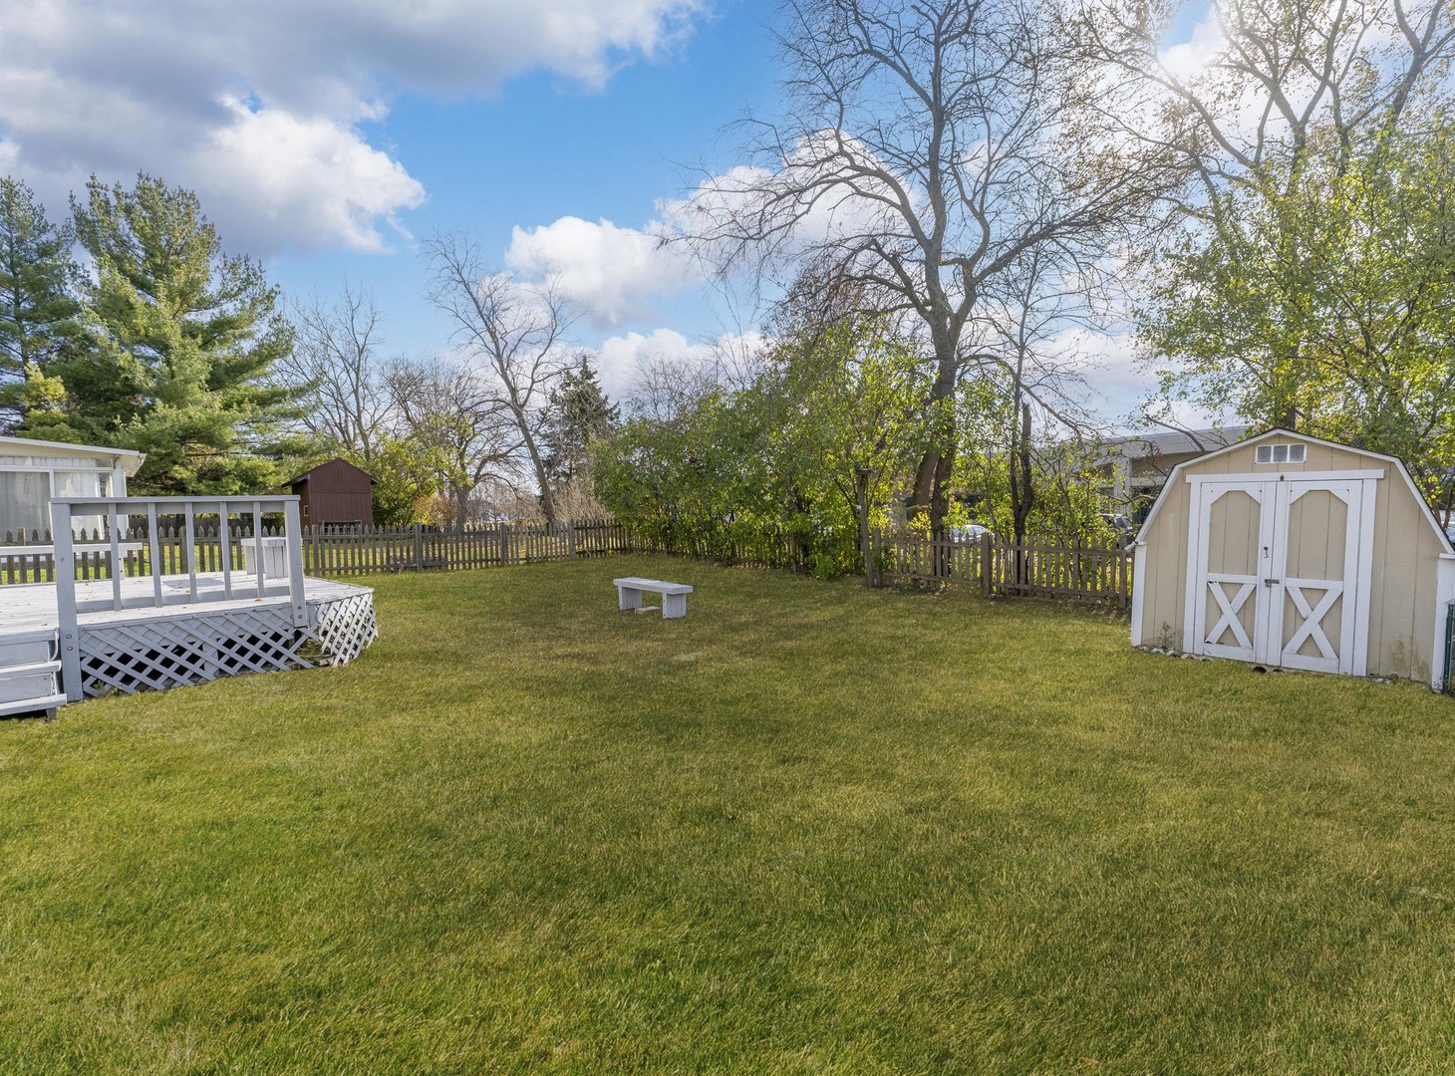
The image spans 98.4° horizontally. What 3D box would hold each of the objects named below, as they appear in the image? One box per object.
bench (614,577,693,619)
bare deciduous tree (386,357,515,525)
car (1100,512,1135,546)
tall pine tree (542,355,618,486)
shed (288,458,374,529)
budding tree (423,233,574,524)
[{"bbox_3d":[-1.123,0.896,9.382,0.385,0.460,1.430,-4,5,-44],"label":"bench"},{"bbox_3d":[-13.684,-4.462,30.840,6.200,9.140,6.000,-2,4,-24],"label":"bare deciduous tree"},{"bbox_3d":[16.219,-0.223,26.586,1.850,1.640,4.600,3,5,42],"label":"car"},{"bbox_3d":[-9.824,-6.527,42.761,5.700,12.000,5.700,-1,4,-13],"label":"tall pine tree"},{"bbox_3d":[-17.763,-1.682,28.206,2.850,3.635,3.097,3,5,43],"label":"shed"},{"bbox_3d":[-12.792,-8.547,34.610,8.000,16.930,7.500,-2,4,-20],"label":"budding tree"}]

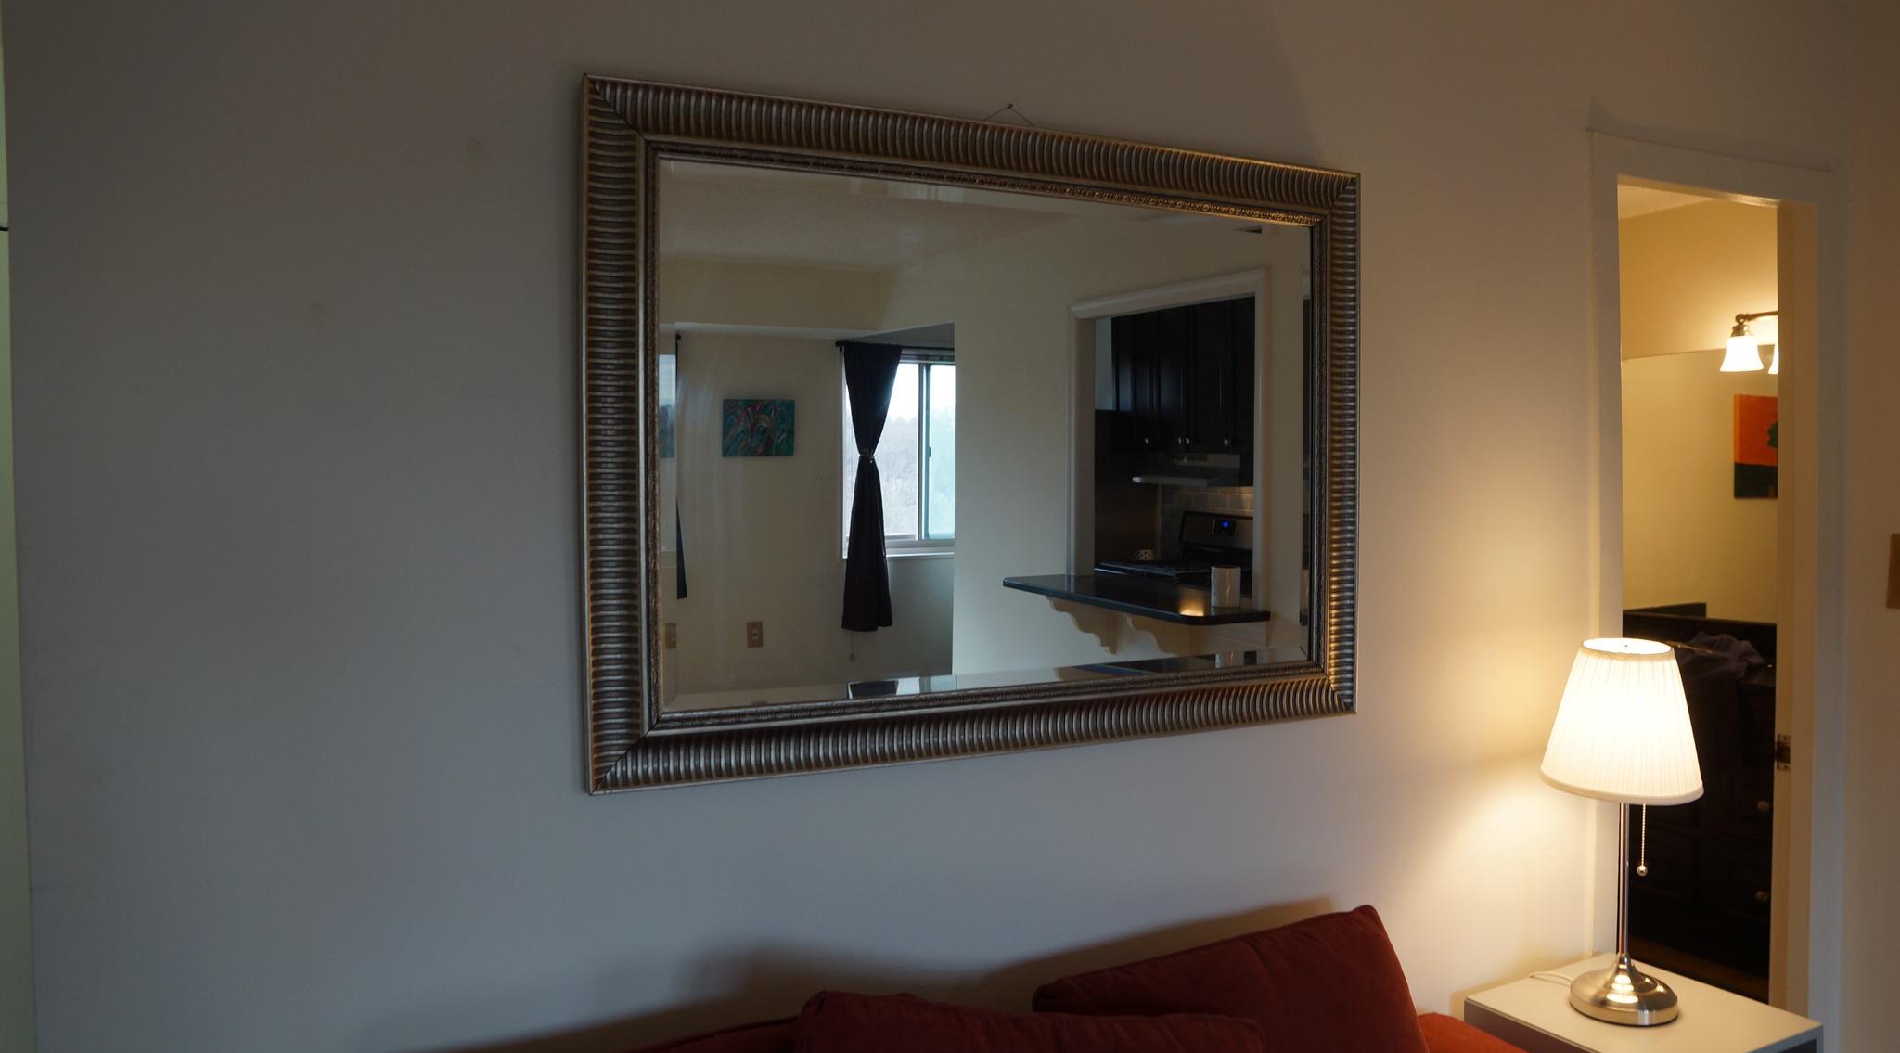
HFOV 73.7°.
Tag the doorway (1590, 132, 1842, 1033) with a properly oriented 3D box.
[{"bbox_3d":[1.423,0.366,2.413,0.715,2.112,0.130,-1,1,-25],"label":"doorway"}]

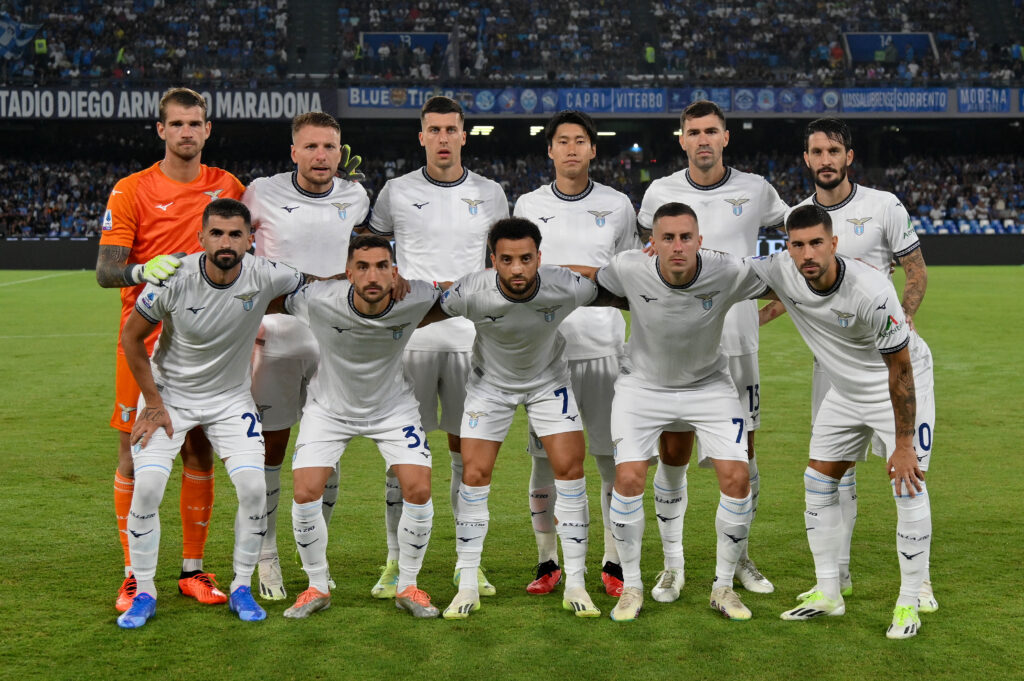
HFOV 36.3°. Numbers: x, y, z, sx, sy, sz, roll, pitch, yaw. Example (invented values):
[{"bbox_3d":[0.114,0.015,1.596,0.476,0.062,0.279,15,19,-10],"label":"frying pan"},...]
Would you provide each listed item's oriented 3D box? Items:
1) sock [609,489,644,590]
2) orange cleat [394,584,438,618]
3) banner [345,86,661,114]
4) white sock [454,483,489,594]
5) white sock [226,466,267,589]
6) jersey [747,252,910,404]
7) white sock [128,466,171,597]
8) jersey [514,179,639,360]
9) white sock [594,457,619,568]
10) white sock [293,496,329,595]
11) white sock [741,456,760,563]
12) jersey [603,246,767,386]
[{"bbox_3d":[0.424,0.737,5.770,0.125,0.385,0.140,2,13,24],"label":"sock"},{"bbox_3d":[-0.354,0.962,5.796,0.105,0.100,0.280,-3,5,-32],"label":"orange cleat"},{"bbox_3d":[-0.161,-11.055,72.000,14.600,1.200,0.100,0,4,0],"label":"banner"},{"bbox_3d":[-0.146,0.731,5.770,0.125,0.410,0.140,1,12,15],"label":"white sock"},{"bbox_3d":[-0.975,0.682,5.740,0.140,0.480,0.180,-2,15,-25],"label":"white sock"},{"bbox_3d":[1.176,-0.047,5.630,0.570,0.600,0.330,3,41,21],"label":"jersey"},{"bbox_3d":[-1.324,0.694,5.710,0.130,0.480,0.140,2,11,0],"label":"white sock"},{"bbox_3d":[0.253,-0.278,6.040,0.487,0.703,0.280,0,4,2],"label":"jersey"},{"bbox_3d":[0.392,0.660,6.065,0.112,0.423,0.125,-2,4,-20],"label":"white sock"},{"bbox_3d":[-0.717,0.740,5.660,0.122,0.351,0.130,5,20,25],"label":"white sock"},{"bbox_3d":[0.915,0.675,6.208,0.120,0.432,0.130,0,3,-28],"label":"white sock"},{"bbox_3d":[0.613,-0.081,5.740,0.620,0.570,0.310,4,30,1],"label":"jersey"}]

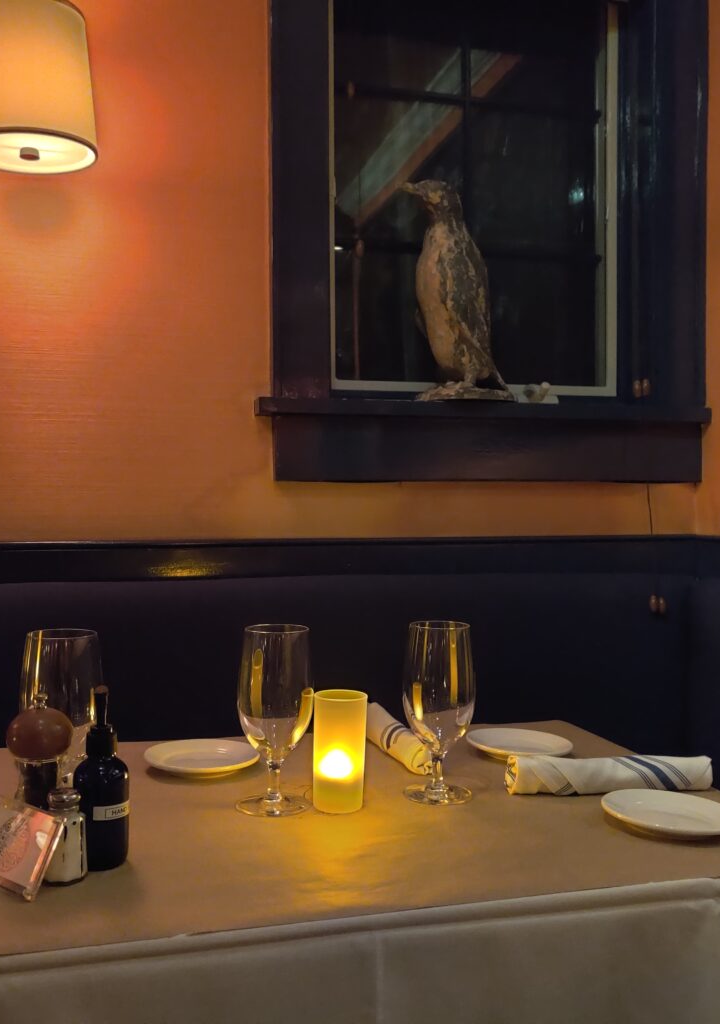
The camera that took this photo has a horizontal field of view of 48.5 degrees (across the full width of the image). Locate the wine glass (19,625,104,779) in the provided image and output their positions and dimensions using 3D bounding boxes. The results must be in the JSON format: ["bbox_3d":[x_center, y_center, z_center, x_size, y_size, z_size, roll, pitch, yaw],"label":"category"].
[{"bbox_3d":[-0.300,0.219,0.799,0.084,0.193,0.084,1,-1,0],"label":"wine glass"}]

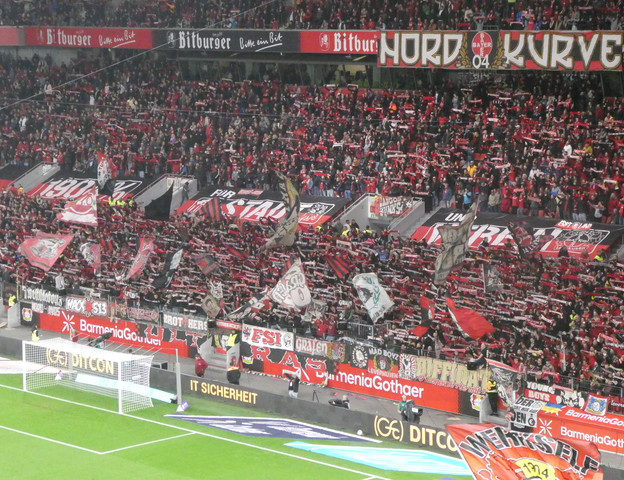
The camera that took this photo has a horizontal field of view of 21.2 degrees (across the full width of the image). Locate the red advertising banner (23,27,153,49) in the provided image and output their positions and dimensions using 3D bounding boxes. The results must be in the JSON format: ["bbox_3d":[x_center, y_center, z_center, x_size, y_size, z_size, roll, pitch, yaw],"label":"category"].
[{"bbox_3d":[-17.824,-16.126,132.707,16.000,1.500,0.150,7,10,44],"label":"red advertising banner"}]

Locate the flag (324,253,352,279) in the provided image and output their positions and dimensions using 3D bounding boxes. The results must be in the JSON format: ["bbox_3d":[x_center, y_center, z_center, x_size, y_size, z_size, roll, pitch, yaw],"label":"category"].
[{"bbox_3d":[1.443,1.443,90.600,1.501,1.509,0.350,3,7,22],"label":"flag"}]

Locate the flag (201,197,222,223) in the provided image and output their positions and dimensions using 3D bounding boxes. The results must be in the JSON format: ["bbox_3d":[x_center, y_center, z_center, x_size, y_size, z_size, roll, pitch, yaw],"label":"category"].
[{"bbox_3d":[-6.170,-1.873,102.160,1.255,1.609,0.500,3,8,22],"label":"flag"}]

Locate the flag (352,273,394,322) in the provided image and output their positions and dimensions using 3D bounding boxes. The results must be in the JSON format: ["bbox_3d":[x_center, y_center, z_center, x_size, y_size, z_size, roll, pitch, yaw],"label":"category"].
[{"bbox_3d":[3.171,2.965,85.800,2.200,2.550,0.450,2,7,13],"label":"flag"}]

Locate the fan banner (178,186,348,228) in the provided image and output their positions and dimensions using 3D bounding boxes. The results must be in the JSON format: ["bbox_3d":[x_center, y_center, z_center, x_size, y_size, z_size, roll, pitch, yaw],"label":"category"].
[{"bbox_3d":[-3.372,-2.029,105.398,13.250,0.250,3.291,7,40,44],"label":"fan banner"}]

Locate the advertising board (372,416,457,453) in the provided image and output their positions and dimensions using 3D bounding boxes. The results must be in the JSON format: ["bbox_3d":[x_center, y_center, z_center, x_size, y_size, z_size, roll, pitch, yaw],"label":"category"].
[{"bbox_3d":[4.640,8.565,73.414,5.100,0.950,0.200,7,10,44],"label":"advertising board"}]

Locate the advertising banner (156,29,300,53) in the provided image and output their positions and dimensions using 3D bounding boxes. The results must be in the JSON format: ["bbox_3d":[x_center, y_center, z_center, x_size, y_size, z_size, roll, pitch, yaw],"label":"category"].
[{"bbox_3d":[-5.991,-13.958,116.600,15.000,1.400,0.150,7,10,44],"label":"advertising banner"}]

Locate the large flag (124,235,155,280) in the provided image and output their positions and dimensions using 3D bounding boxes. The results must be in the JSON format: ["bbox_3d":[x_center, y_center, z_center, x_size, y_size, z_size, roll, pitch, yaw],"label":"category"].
[{"bbox_3d":[-10.294,1.104,99.300,1.800,2.600,0.450,1,7,6],"label":"large flag"}]

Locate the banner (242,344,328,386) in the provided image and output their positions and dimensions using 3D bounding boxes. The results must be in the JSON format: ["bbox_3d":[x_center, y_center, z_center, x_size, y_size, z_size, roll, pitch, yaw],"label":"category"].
[{"bbox_3d":[-1.554,6.512,87.802,6.700,1.450,0.100,7,10,44],"label":"banner"}]

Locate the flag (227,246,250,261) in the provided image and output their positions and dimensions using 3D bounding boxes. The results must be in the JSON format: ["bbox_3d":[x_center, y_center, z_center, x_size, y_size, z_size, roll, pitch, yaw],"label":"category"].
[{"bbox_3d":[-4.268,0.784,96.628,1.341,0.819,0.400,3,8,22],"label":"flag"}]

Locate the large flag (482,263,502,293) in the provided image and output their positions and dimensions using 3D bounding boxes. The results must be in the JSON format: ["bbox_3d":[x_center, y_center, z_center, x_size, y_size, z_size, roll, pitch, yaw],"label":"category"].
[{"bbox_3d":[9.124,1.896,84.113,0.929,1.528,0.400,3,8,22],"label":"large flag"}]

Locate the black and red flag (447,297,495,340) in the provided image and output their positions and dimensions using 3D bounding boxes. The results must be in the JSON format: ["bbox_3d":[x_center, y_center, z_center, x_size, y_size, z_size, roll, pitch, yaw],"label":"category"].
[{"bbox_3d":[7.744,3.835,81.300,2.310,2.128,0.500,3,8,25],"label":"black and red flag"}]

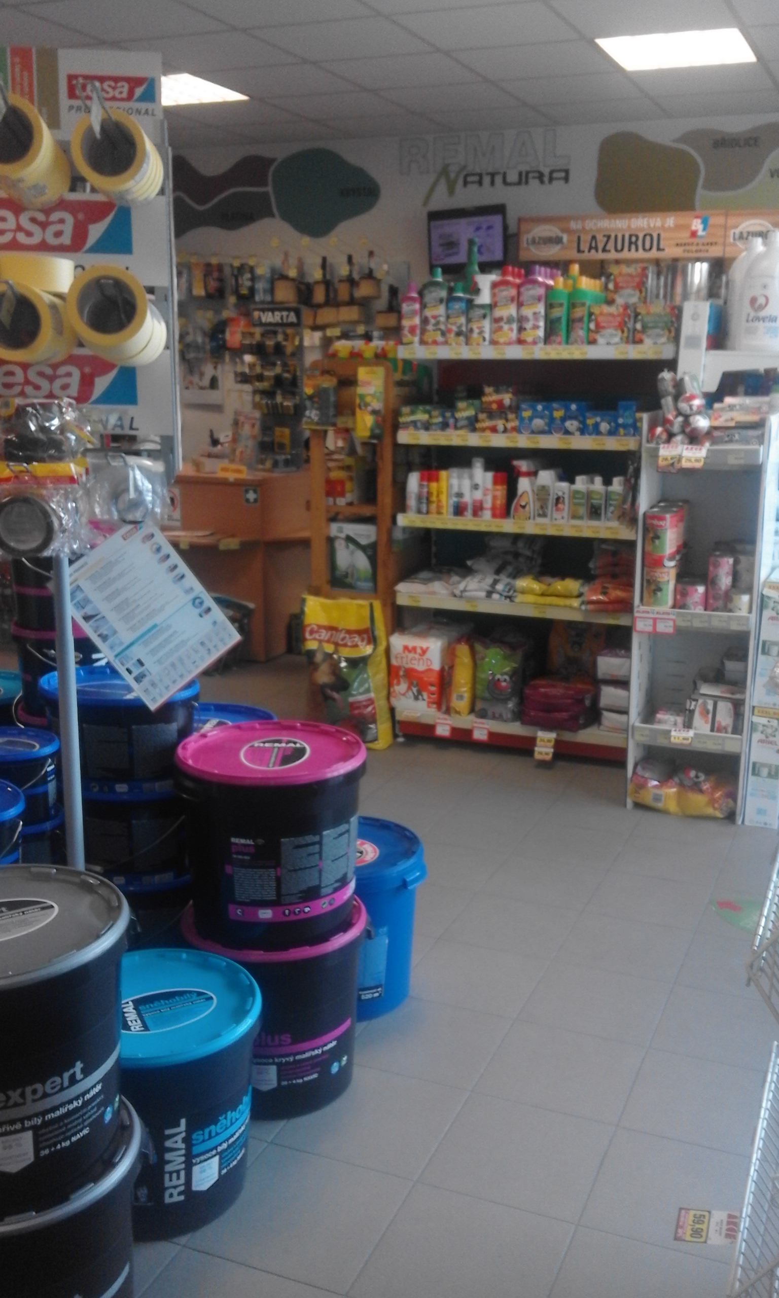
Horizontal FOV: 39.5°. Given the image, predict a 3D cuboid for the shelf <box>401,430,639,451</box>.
[{"bbox_3d":[0.556,-0.773,3.980,0.967,0.050,0.400,5,14,20],"label":"shelf"}]

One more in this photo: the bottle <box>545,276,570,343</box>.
[{"bbox_3d":[0.580,-1.168,3.746,0.078,0.230,0.066,5,14,20],"label":"bottle"}]

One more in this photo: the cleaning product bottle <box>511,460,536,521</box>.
[{"bbox_3d":[0.479,-0.566,3.904,0.080,0.211,0.050,4,15,12],"label":"cleaning product bottle"}]

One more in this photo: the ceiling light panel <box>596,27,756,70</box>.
[{"bbox_3d":[1.189,-2.465,4.464,0.563,0.045,0.583,6,15,22],"label":"ceiling light panel"}]

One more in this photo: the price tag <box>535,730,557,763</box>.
[{"bbox_3d":[0.580,0.356,3.991,0.070,0.116,0.020,6,15,22],"label":"price tag"}]

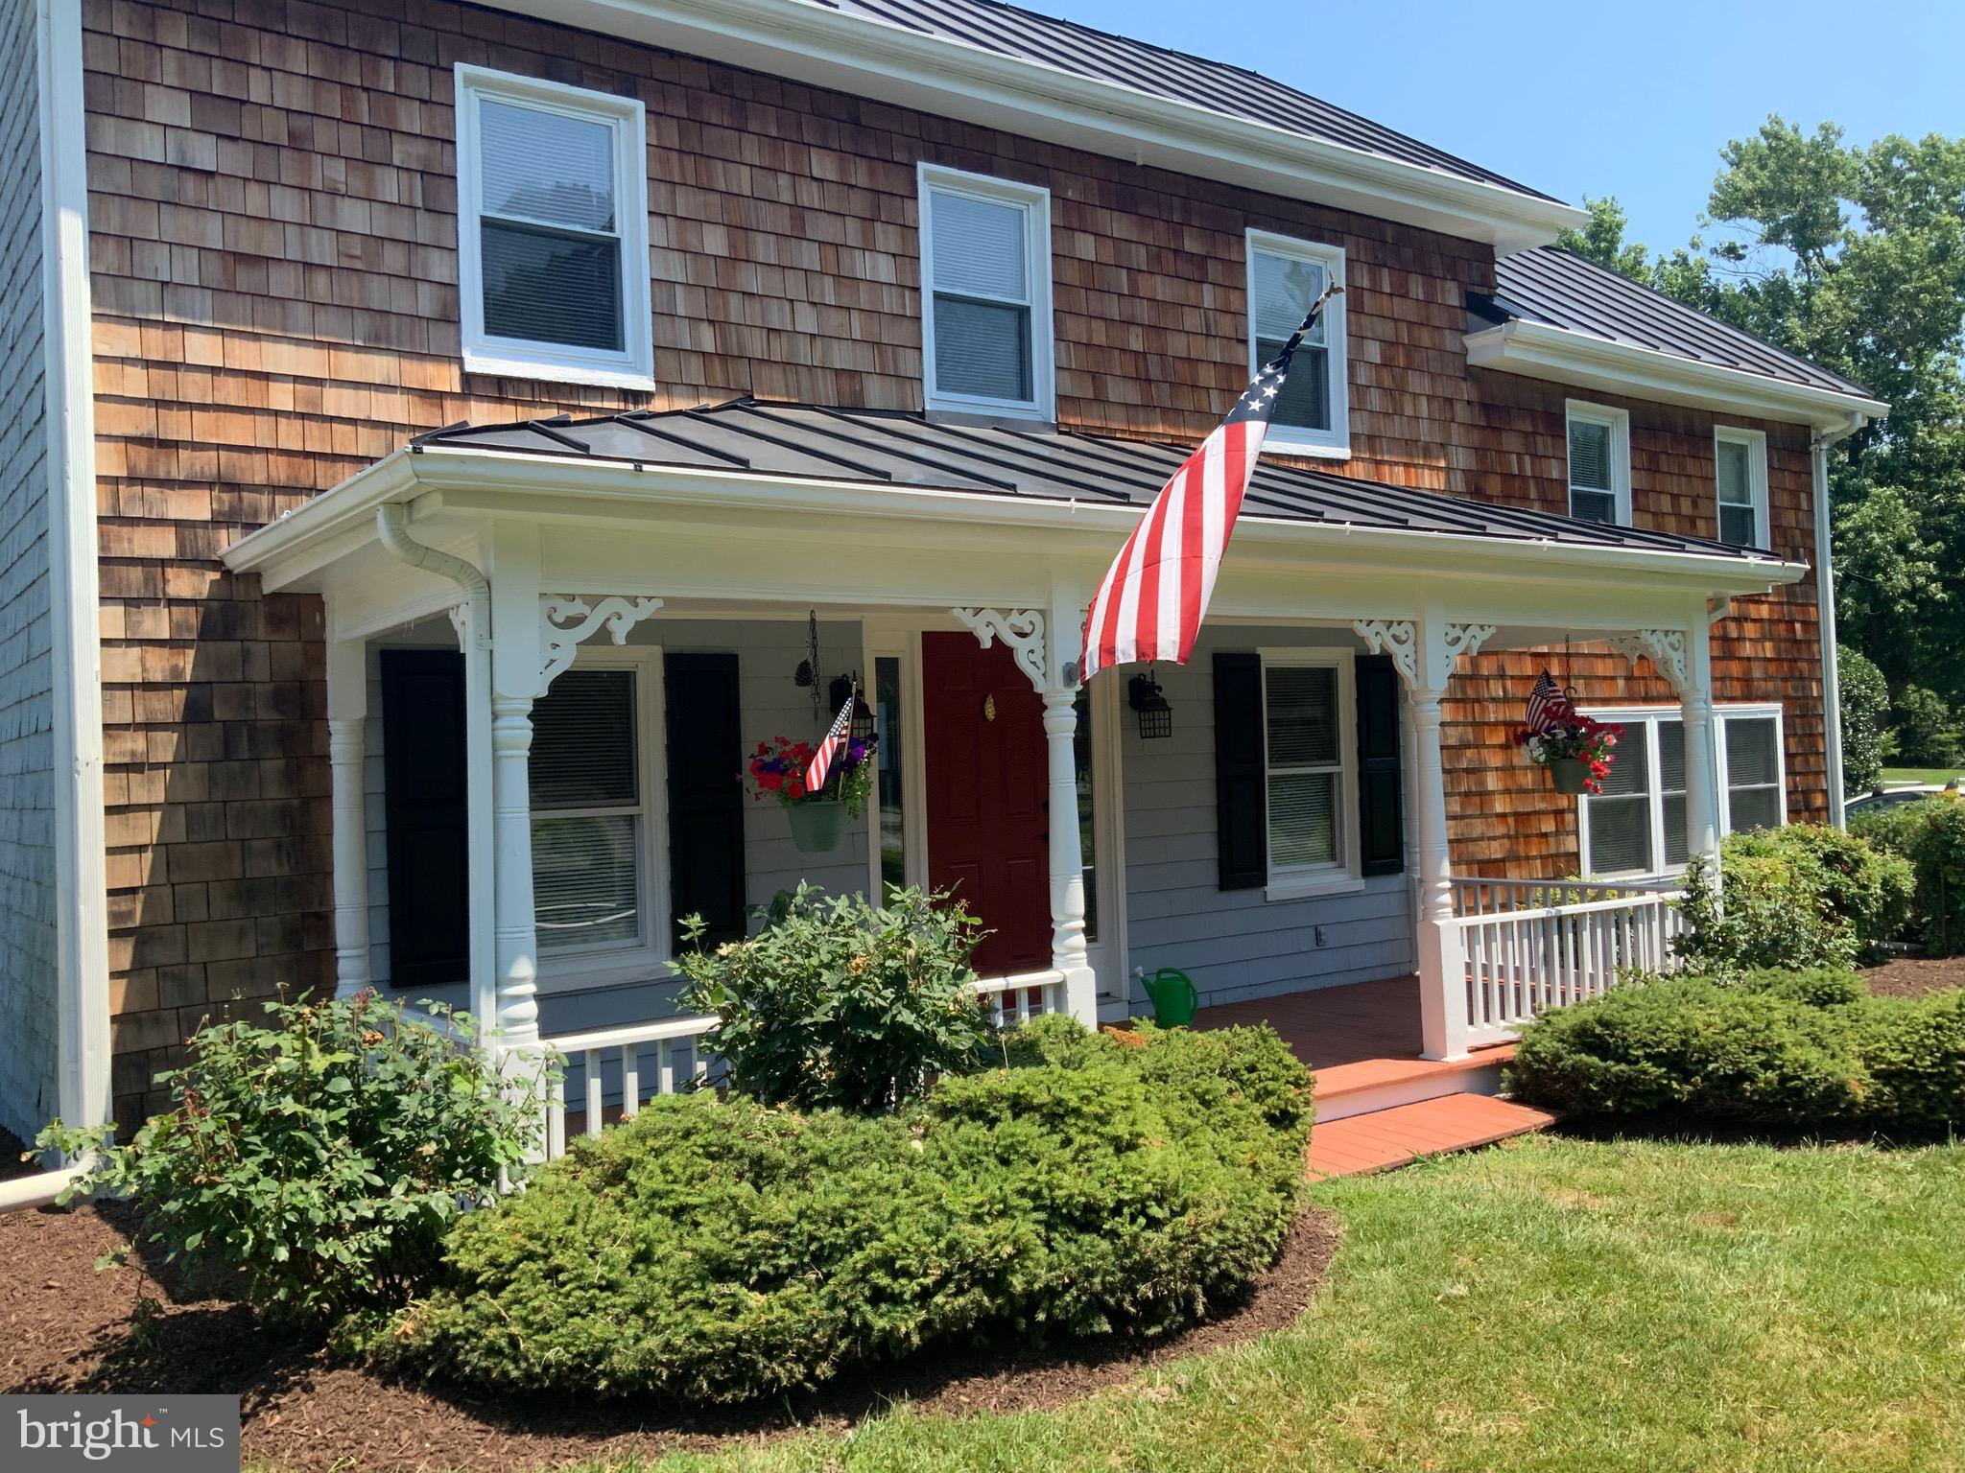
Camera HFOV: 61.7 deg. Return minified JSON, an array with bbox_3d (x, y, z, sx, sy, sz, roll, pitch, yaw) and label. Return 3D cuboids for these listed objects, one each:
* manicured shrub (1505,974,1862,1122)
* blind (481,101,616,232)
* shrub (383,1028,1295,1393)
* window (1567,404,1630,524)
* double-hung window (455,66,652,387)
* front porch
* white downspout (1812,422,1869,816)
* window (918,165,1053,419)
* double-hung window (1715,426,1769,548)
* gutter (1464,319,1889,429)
[{"bbox_3d":[3.436,1.466,8.000,1.900,0.550,1.350,-1,-1,-35],"label":"manicured shrub"},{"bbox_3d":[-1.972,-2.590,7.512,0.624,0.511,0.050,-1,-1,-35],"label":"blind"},{"bbox_3d":[-0.119,1.428,5.256,3.250,0.750,1.350,-1,-1,-35],"label":"shrub"},{"bbox_3d":[4.462,-1.768,11.886,0.742,1.258,0.100,-1,-1,-35],"label":"window"},{"bbox_3d":[-1.928,-2.282,7.465,0.892,1.359,0.100,-1,-1,-35],"label":"double-hung window"},{"bbox_3d":[0.685,0.026,7.589,7.210,3.460,2.620,-1,-1,-35],"label":"front porch"},{"bbox_3d":[7.048,-0.520,13.461,0.240,4.220,0.270,-1,-1,-35],"label":"white downspout"},{"bbox_3d":[0.032,-2.360,8.830,0.864,1.291,0.100,-1,-1,-35],"label":"window"},{"bbox_3d":[5.971,-1.790,12.935,0.713,1.258,0.100,-1,-1,-35],"label":"double-hung window"},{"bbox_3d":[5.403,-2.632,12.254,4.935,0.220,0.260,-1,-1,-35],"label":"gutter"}]

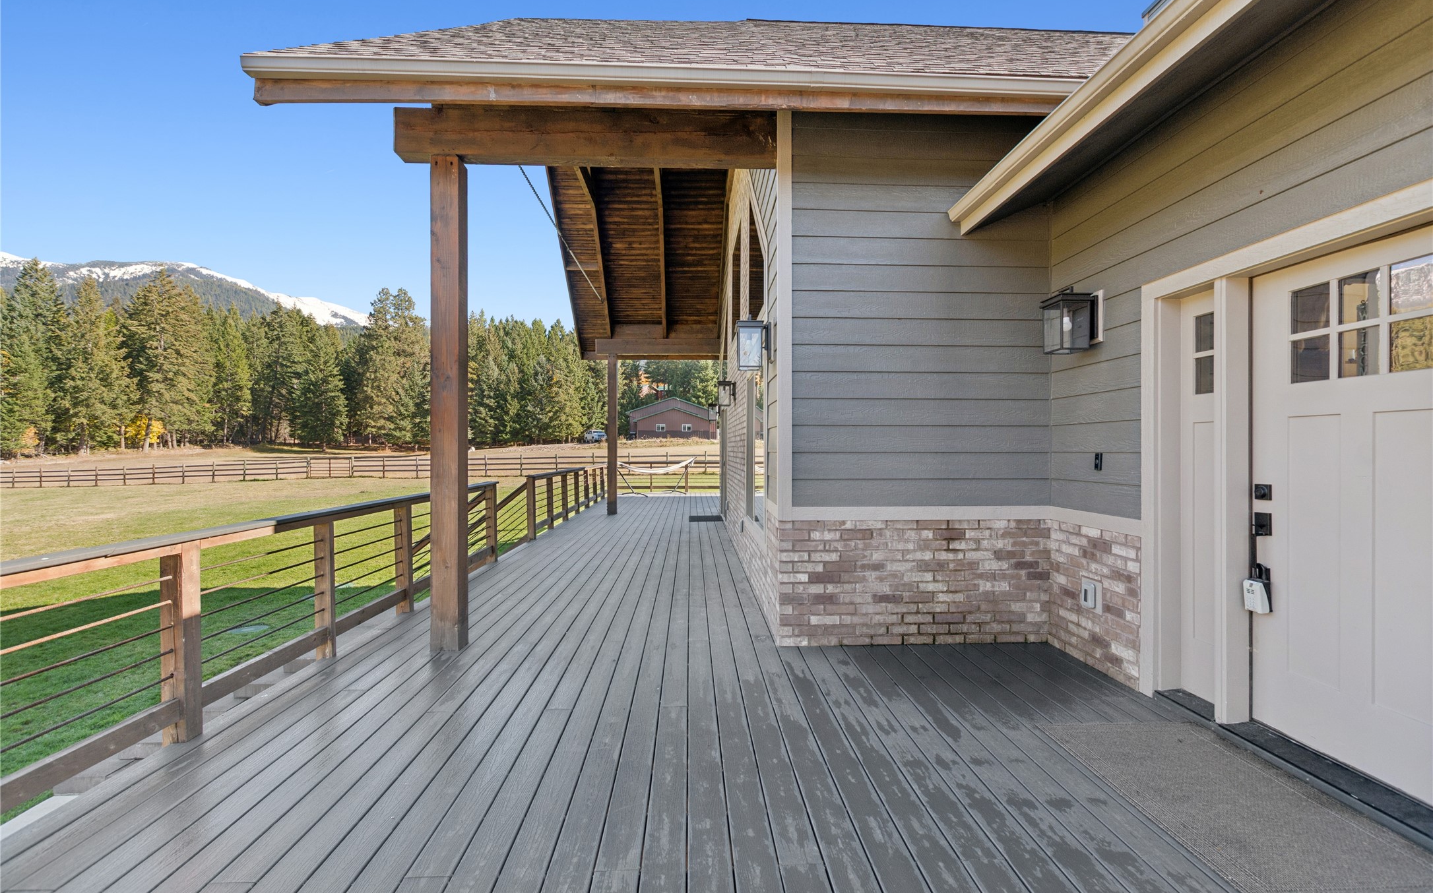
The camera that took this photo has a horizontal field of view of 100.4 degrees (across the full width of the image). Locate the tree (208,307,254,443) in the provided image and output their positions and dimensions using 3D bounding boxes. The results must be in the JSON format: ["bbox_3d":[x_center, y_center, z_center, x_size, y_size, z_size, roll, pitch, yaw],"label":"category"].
[{"bbox_3d":[-65.104,-9.679,80.000,4.538,18.458,4.538,0,0,0],"label":"tree"}]

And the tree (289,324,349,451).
[{"bbox_3d":[-46.597,-6.828,70.000,6.694,14.706,6.694,0,0,-3],"label":"tree"}]

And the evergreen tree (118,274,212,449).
[{"bbox_3d":[-65.368,-10.455,71.000,8.129,21.443,8.129,0,0,0],"label":"evergreen tree"}]

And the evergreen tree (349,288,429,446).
[{"bbox_3d":[-40.587,-9.925,74.000,8.760,19.572,8.760,0,0,0],"label":"evergreen tree"}]

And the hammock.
[{"bbox_3d":[-1.700,0.830,16.850,2.750,1.060,1.150,0,0,-37],"label":"hammock"}]

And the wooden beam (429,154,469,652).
[{"bbox_3d":[-1.733,-0.276,3.884,0.180,3.155,0.177,0,0,-3],"label":"wooden beam"}]

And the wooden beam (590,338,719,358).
[{"bbox_3d":[-1.175,-1.967,12.040,2.455,0.295,0.140,0,0,-3],"label":"wooden beam"}]

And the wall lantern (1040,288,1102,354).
[{"bbox_3d":[2.120,-0.755,3.540,0.250,0.380,0.195,0,0,-3],"label":"wall lantern"}]

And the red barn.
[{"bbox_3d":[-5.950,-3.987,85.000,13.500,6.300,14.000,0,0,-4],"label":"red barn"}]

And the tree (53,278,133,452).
[{"bbox_3d":[-73.111,-9.585,70.000,6.445,20.484,6.445,0,0,0],"label":"tree"}]

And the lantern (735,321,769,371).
[{"bbox_3d":[0.264,-0.716,4.175,0.250,0.353,0.190,0,0,-3],"label":"lantern"}]

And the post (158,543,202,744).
[{"bbox_3d":[-2.386,0.872,2.672,0.094,0.885,0.092,0,0,-3],"label":"post"}]

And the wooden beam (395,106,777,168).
[{"bbox_3d":[-0.820,-1.999,3.888,2.419,0.309,0.140,0,0,-3],"label":"wooden beam"}]

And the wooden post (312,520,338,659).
[{"bbox_3d":[-2.401,0.886,3.689,0.087,0.830,0.088,0,0,-3],"label":"wooden post"}]

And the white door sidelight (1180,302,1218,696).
[{"bbox_3d":[2.433,0.246,2.922,0.050,2.010,0.325,0,0,-3],"label":"white door sidelight"}]

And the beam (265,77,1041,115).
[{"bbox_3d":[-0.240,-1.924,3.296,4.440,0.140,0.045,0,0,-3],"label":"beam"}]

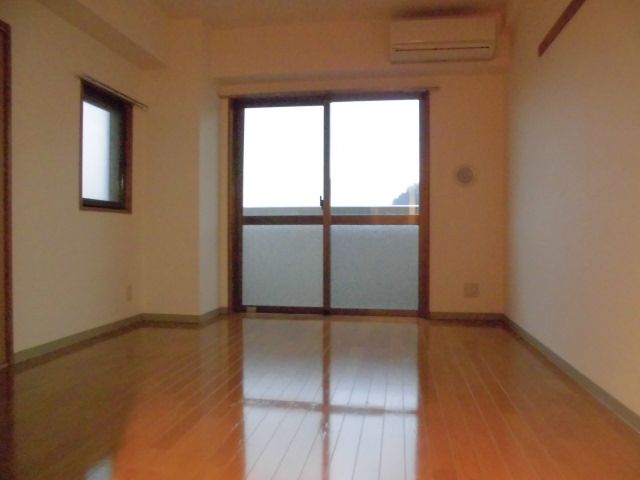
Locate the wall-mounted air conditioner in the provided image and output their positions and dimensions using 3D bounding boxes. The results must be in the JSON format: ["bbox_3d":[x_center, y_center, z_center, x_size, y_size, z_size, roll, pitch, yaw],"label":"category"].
[{"bbox_3d":[0.932,-1.528,3.712,0.775,0.268,0.200,0,0,9],"label":"wall-mounted air conditioner"}]

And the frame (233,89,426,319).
[{"bbox_3d":[0.060,-0.297,4.155,1.740,1.920,0.110,0,0,9],"label":"frame"}]

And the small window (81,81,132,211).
[{"bbox_3d":[-1.517,-0.612,3.390,0.100,0.850,0.620,0,0,9],"label":"small window"}]

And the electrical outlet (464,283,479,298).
[{"bbox_3d":[1.247,0.417,3.941,0.118,0.118,0.014,0,0,9],"label":"electrical outlet"}]

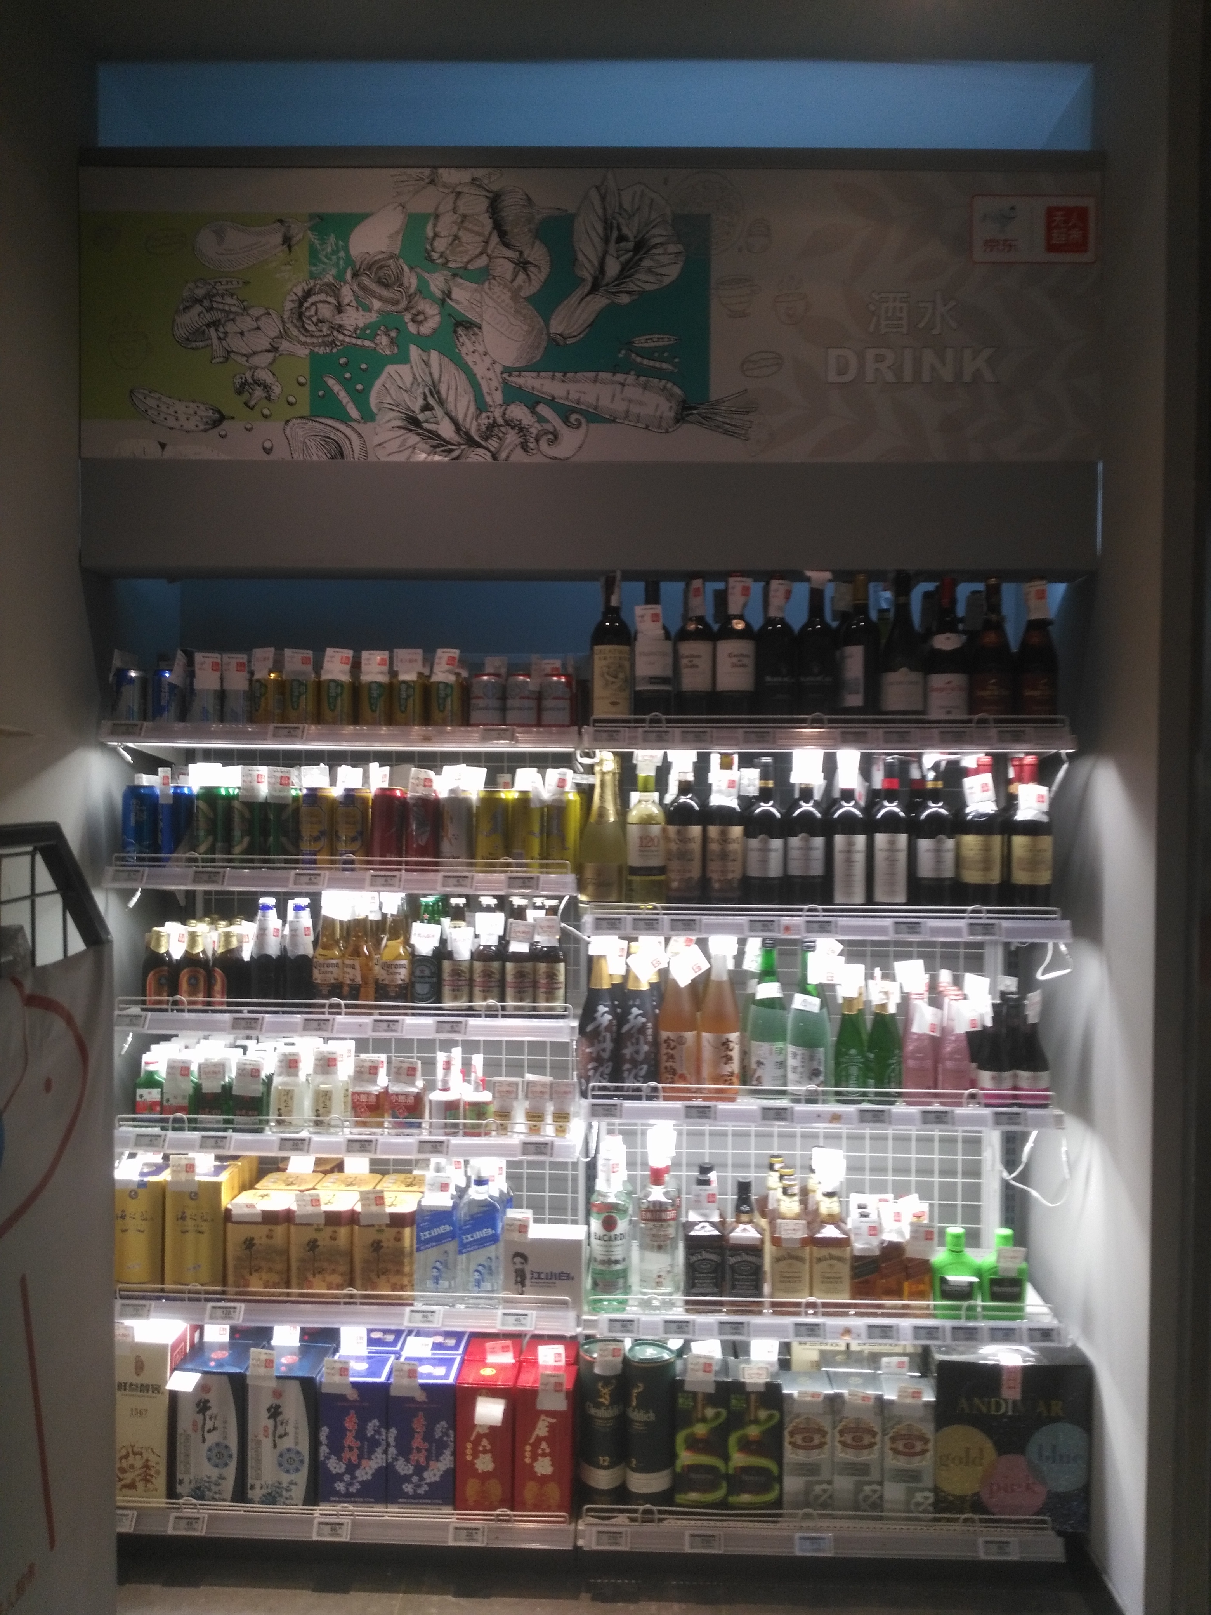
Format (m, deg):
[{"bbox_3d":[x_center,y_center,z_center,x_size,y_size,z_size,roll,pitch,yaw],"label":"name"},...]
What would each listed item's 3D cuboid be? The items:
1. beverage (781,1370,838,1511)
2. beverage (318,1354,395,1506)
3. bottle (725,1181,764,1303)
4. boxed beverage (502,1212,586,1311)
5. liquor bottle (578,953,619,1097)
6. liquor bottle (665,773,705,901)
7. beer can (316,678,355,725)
[{"bbox_3d":[0.386,1.220,2.506,0.093,0.238,0.088,1,2,2],"label":"beverage"},{"bbox_3d":[-0.481,1.223,2.563,0.134,0.252,0.118,1,2,2],"label":"beverage"},{"bbox_3d":[0.272,0.854,2.558,0.076,0.246,0.076,0,2,3],"label":"bottle"},{"bbox_3d":[-0.115,0.891,2.518,0.151,0.143,0.070,0,2,1],"label":"boxed beverage"},{"bbox_3d":[-0.011,0.399,2.474,0.077,0.300,0.077,1,2,2],"label":"liquor bottle"},{"bbox_3d":[0.154,0.047,2.529,0.075,0.296,0.075,1,2,2],"label":"liquor bottle"},{"bbox_3d":[-0.523,-0.202,2.542,0.066,0.117,0.066,0,2,0],"label":"beer can"}]

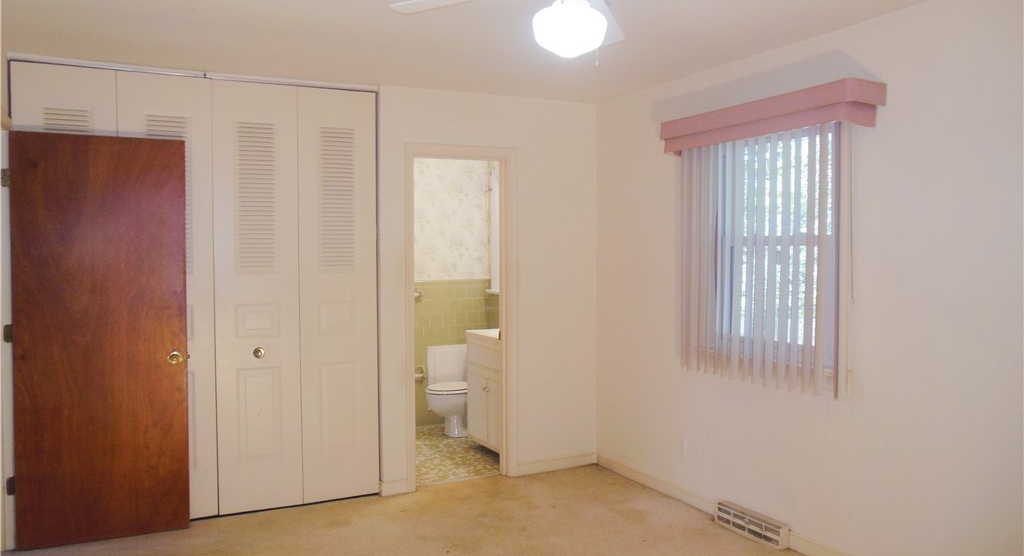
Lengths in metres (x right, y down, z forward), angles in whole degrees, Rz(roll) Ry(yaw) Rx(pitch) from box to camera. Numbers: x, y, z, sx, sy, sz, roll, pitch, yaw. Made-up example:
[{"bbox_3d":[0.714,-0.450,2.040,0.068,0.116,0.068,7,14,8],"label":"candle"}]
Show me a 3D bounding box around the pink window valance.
[{"bbox_3d":[1.191,-0.741,3.557,0.224,0.172,1.180,-1,2,-28],"label":"pink window valance"}]

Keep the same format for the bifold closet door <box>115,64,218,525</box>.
[{"bbox_3d":[-1.756,0.121,3.792,0.444,2.295,0.032,-1,2,-28],"label":"bifold closet door"}]

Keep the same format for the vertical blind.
[{"bbox_3d":[1.211,-0.102,3.664,0.115,1.205,1.020,-1,2,-28],"label":"vertical blind"}]

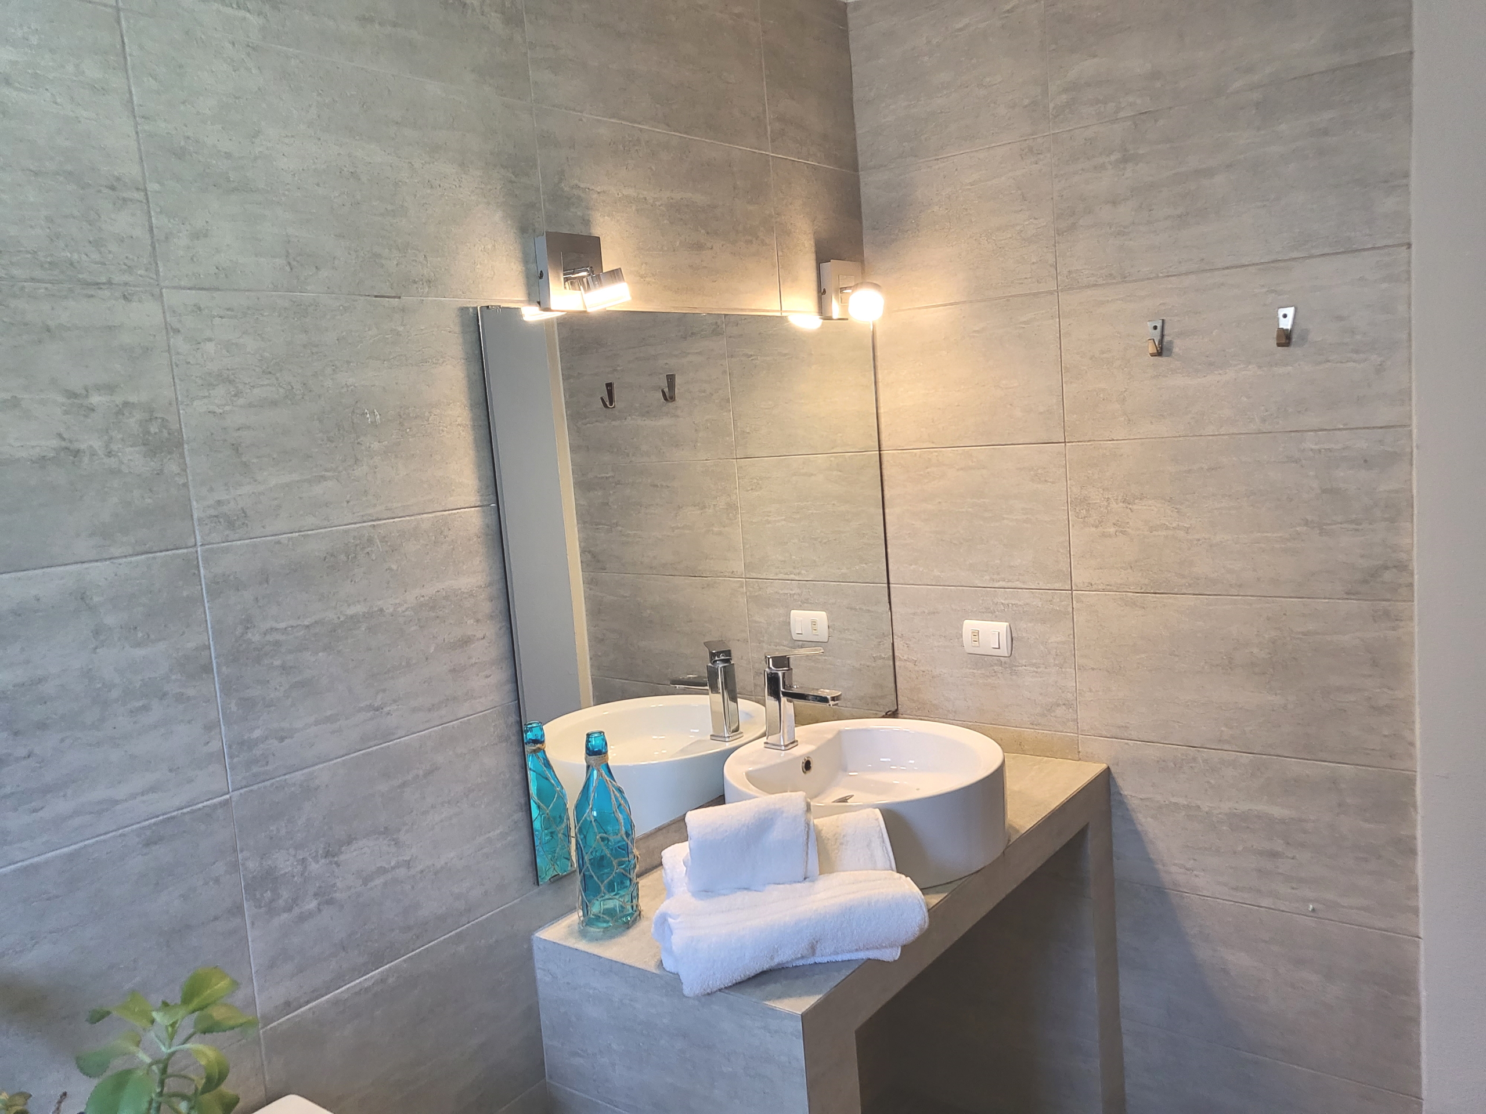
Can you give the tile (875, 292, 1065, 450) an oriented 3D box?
[{"bbox_3d":[0.464,-0.377,2.346,0.434,0.300,0.010,1,9,38],"label":"tile"}]

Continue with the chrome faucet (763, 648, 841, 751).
[{"bbox_3d":[0.107,0.262,2.051,0.159,0.193,0.046,1,9,38],"label":"chrome faucet"}]

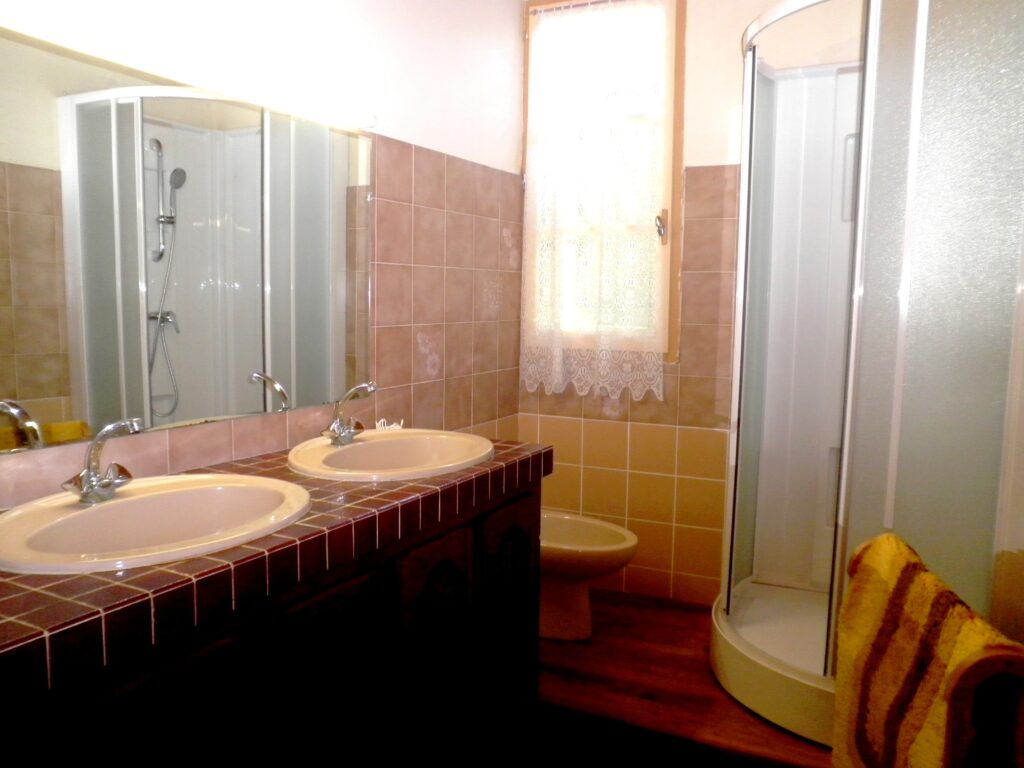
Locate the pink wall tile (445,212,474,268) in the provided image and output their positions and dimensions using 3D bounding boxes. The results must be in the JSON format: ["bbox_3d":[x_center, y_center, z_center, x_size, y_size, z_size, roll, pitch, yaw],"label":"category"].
[{"bbox_3d":[-0.197,-0.524,2.837,0.012,0.198,0.198,4,7,27],"label":"pink wall tile"}]

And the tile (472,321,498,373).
[{"bbox_3d":[-0.105,-0.144,3.024,0.010,0.200,0.200,4,7,27],"label":"tile"}]

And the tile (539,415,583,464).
[{"bbox_3d":[0.209,0.236,3.246,0.200,0.200,0.010,4,7,27],"label":"tile"}]

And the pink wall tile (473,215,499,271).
[{"bbox_3d":[-0.104,-0.542,3.014,0.012,0.198,0.198,4,7,27],"label":"pink wall tile"}]

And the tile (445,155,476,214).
[{"bbox_3d":[-0.192,-0.726,2.788,0.010,0.198,0.198,4,7,27],"label":"tile"}]

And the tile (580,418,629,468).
[{"bbox_3d":[0.388,0.251,3.160,0.198,0.198,0.010,4,7,27],"label":"tile"}]

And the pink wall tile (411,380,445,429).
[{"bbox_3d":[-0.293,0.093,2.700,0.010,0.198,0.198,4,7,27],"label":"pink wall tile"}]

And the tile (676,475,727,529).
[{"bbox_3d":[0.741,0.473,3.026,0.198,0.198,0.012,4,7,27],"label":"tile"}]

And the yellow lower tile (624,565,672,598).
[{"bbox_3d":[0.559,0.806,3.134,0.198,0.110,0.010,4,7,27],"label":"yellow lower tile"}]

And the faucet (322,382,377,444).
[{"bbox_3d":[-0.429,0.079,2.102,0.152,0.176,0.174,4,7,27],"label":"faucet"}]

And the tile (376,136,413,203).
[{"bbox_3d":[-0.372,-0.677,2.431,0.010,0.200,0.200,4,7,27],"label":"tile"}]

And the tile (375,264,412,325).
[{"bbox_3d":[-0.379,-0.286,2.473,0.010,0.200,0.200,4,7,27],"label":"tile"}]

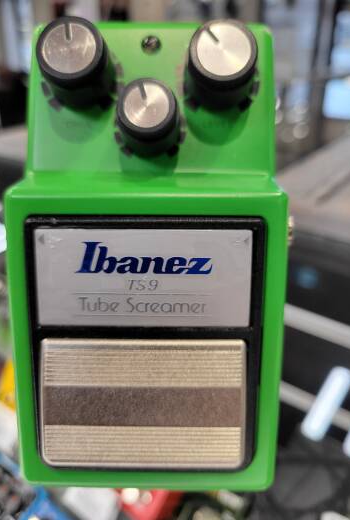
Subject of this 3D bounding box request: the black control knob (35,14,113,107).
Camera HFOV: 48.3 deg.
[{"bbox_3d":[-0.026,-0.052,0.104,0.017,0.017,0.013,-3,-5,0],"label":"black control knob"}]

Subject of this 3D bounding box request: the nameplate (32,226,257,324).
[{"bbox_3d":[-0.008,0.005,0.099,0.054,0.025,0.002,0,8,0],"label":"nameplate"}]

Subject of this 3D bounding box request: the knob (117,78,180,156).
[{"bbox_3d":[-0.006,-0.037,0.102,0.015,0.015,0.013,-10,-5,-1],"label":"knob"}]

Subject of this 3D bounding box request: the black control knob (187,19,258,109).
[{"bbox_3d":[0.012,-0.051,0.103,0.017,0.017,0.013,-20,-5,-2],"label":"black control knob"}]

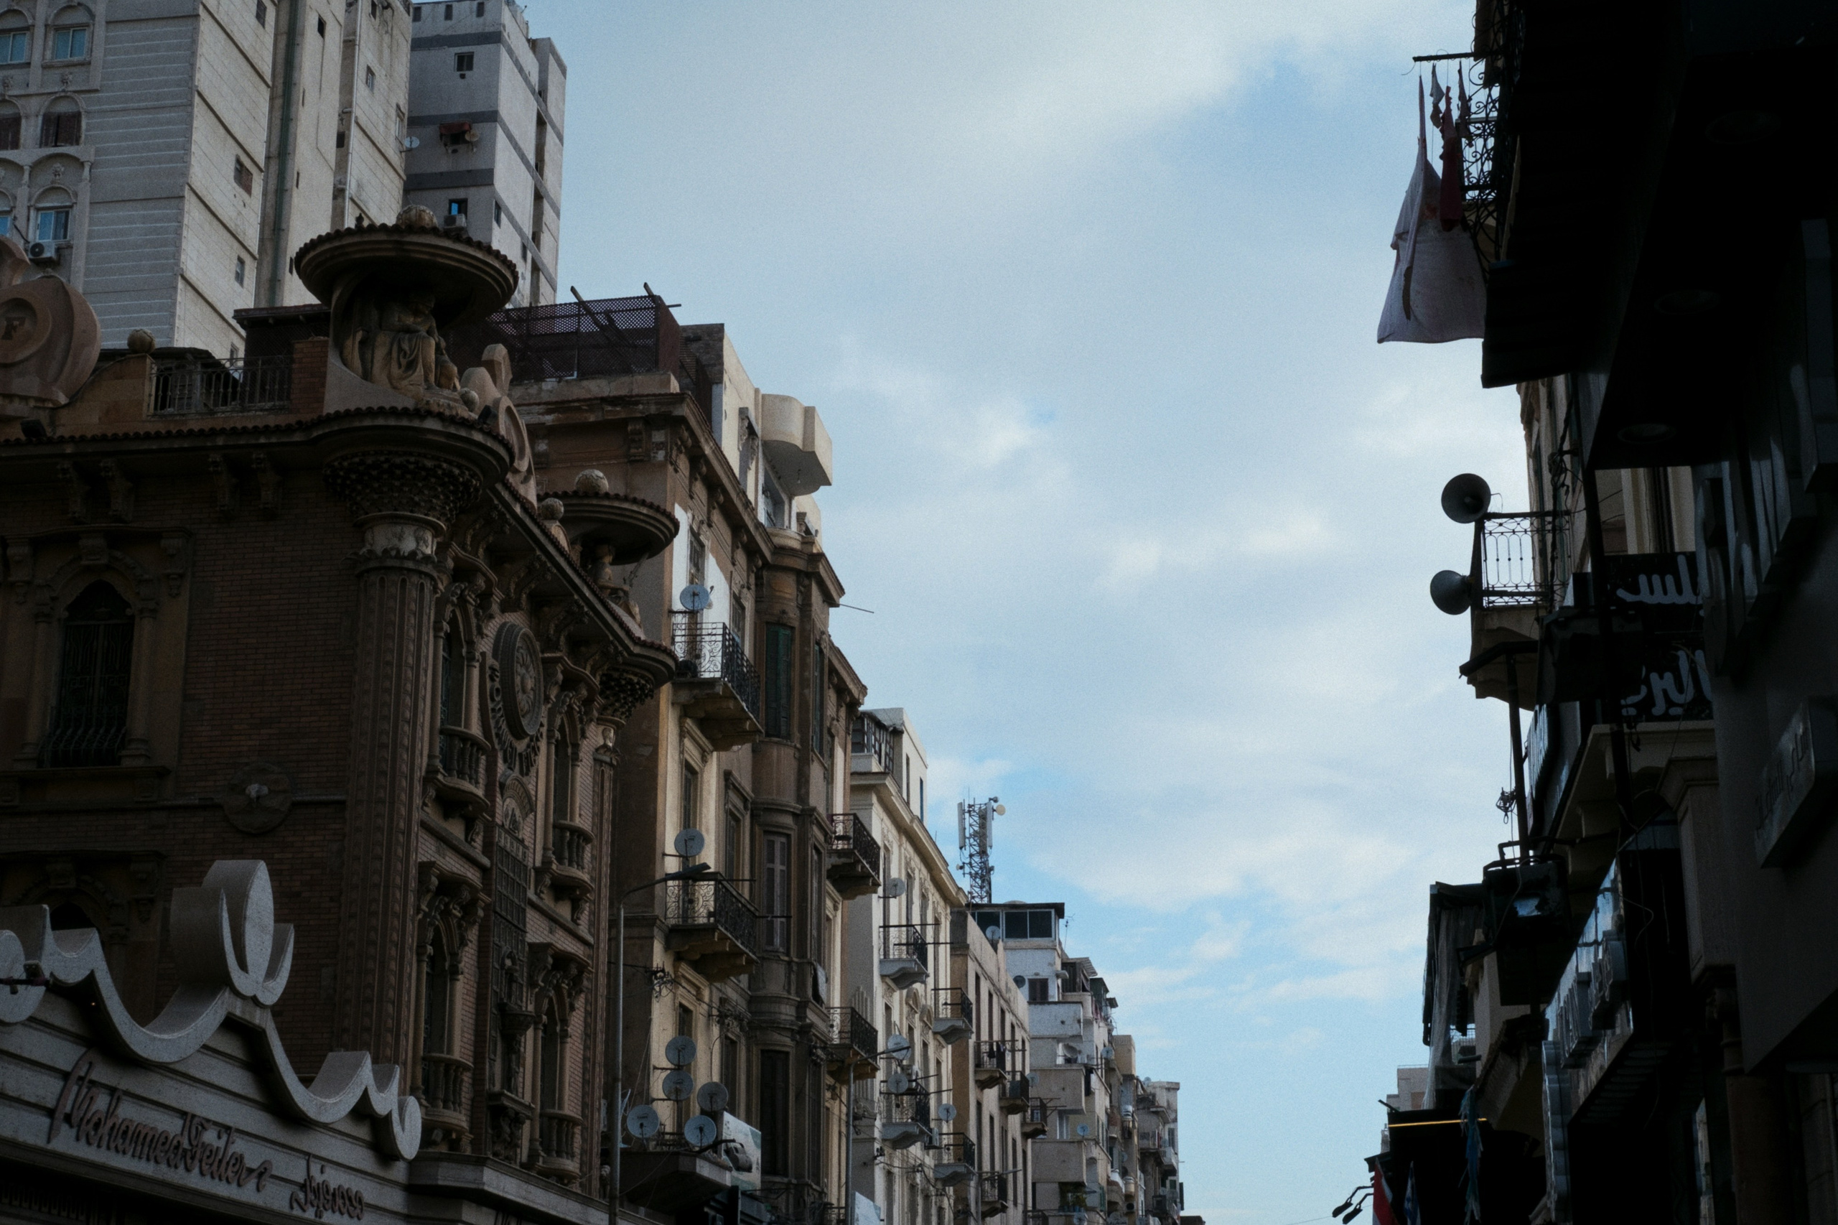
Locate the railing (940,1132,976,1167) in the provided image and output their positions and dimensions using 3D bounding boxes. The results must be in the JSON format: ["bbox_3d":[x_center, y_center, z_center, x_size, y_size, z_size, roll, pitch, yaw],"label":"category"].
[{"bbox_3d":[1.163,17.081,85.167,0.902,0.950,2.850,-3,-18,8],"label":"railing"}]

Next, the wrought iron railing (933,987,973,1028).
[{"bbox_3d":[1.092,12.758,86.289,0.902,0.950,2.850,-3,-18,8],"label":"wrought iron railing"}]

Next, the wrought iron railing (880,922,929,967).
[{"bbox_3d":[-0.382,9.710,77.159,0.950,0.950,2.755,-3,-18,8],"label":"wrought iron railing"}]

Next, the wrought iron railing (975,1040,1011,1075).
[{"bbox_3d":[2.385,15.162,90.910,0.807,0.950,2.755,-3,-18,8],"label":"wrought iron railing"}]

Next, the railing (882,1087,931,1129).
[{"bbox_3d":[-0.330,14.025,75.689,0.950,0.950,2.850,-3,-18,8],"label":"railing"}]

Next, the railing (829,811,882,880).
[{"bbox_3d":[-1.819,6.281,71.330,0.950,0.950,4.085,-3,-18,8],"label":"railing"}]

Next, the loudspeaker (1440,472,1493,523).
[{"bbox_3d":[5.436,-1.064,26.501,0.493,0.493,0.470,-10,-15,27],"label":"loudspeaker"}]

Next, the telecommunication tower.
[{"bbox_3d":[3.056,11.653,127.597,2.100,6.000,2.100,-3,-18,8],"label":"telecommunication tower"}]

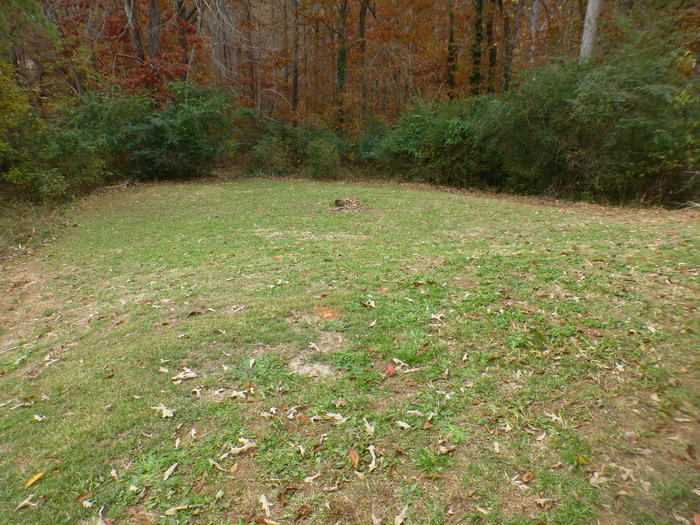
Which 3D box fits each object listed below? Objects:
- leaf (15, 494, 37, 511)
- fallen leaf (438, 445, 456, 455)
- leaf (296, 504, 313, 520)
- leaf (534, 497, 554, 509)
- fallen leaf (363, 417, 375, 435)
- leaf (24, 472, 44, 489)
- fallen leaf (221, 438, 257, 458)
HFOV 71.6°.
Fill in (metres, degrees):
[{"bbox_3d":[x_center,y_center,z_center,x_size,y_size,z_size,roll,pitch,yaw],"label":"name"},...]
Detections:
[{"bbox_3d":[-1.394,1.031,2.085,0.042,0.022,0.078,7,15,26],"label":"leaf"},{"bbox_3d":[0.474,0.908,2.358,0.087,0.025,0.043,0,15,0],"label":"fallen leaf"},{"bbox_3d":[-0.184,1.011,1.964,0.065,0.030,0.053,0,15,0],"label":"leaf"},{"bbox_3d":[0.835,1.031,2.085,0.070,0.022,0.040,1,14,4],"label":"leaf"},{"bbox_3d":[0.101,0.893,2.662,0.036,0.020,0.121,-4,14,-17],"label":"fallen leaf"},{"bbox_3d":[-1.396,0.968,2.154,0.030,0.015,0.102,4,15,13],"label":"leaf"},{"bbox_3d":[-0.563,0.939,2.454,0.161,0.028,0.066,-7,15,-28],"label":"fallen leaf"}]

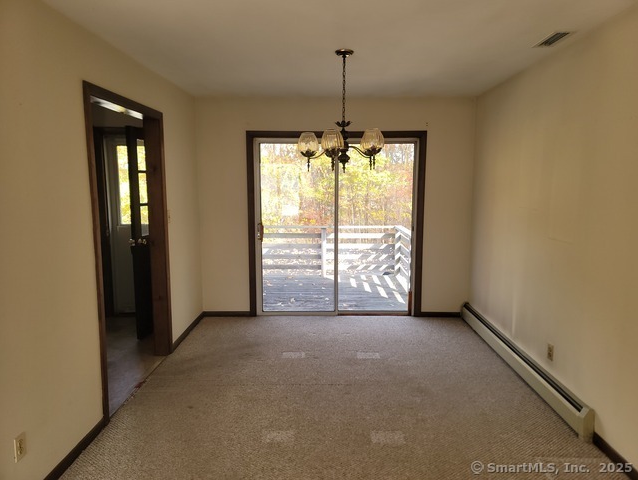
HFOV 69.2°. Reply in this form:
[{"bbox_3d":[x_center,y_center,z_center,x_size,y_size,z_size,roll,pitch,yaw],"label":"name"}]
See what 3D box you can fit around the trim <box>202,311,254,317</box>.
[{"bbox_3d":[-1.045,0.844,5.255,0.540,0.061,0.020,0,8,1],"label":"trim"}]

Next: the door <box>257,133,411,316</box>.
[{"bbox_3d":[0.192,-0.124,5.200,1.801,2.001,0.099,0,8,1],"label":"door"}]

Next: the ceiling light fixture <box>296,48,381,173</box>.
[{"bbox_3d":[0.152,-0.874,3.163,0.605,0.815,0.635,0,8,1],"label":"ceiling light fixture"}]

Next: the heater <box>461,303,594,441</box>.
[{"bbox_3d":[1.636,0.958,3.988,0.073,0.168,2.487,0,8,1],"label":"heater"}]

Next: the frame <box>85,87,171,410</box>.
[{"bbox_3d":[-1.401,0.054,3.419,0.145,2.111,1.315,0,8,1],"label":"frame"}]

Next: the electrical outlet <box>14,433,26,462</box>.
[{"bbox_3d":[-1.355,0.935,2.097,0.012,0.114,0.070,0,8,1],"label":"electrical outlet"}]

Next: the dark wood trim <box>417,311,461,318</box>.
[{"bbox_3d":[1.395,0.848,5.221,0.470,0.061,0.020,0,8,1],"label":"dark wood trim"}]

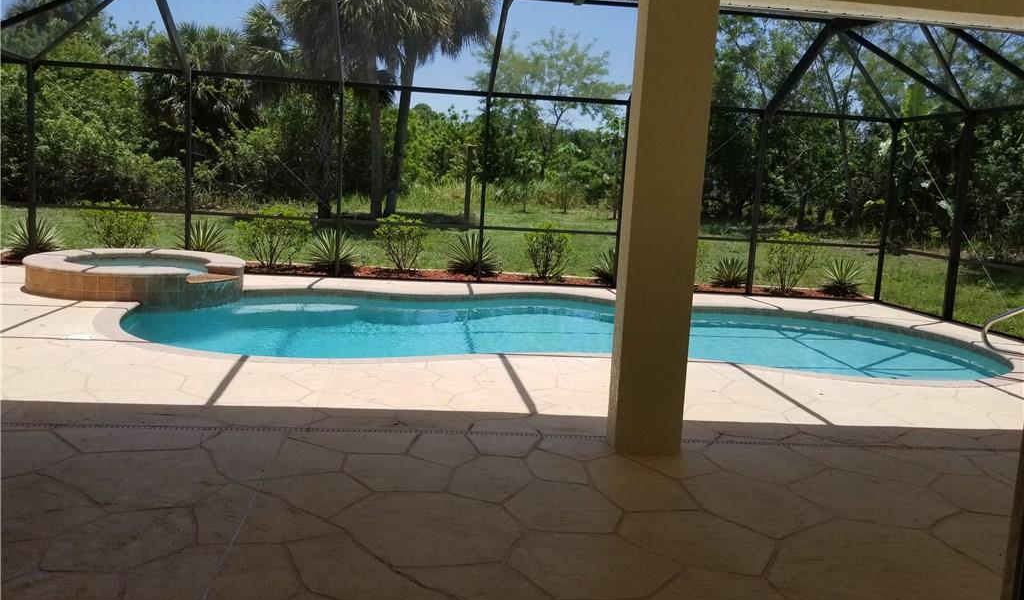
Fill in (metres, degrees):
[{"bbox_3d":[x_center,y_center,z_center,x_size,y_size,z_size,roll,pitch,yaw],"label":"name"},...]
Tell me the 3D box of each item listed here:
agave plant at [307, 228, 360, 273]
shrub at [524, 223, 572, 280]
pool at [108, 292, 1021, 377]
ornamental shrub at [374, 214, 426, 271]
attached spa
[{"bbox_3d":[-3.011,-0.804,12.969,0.891,0.801,0.891,2,8,-7],"label":"agave plant"},{"bbox_3d":[0.676,-0.923,14.640,0.841,1.054,0.815,2,8,-6],"label":"shrub"},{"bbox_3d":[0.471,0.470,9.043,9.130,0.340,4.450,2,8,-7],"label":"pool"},{"bbox_3d":[-1.914,-0.917,13.176,0.880,1.090,0.880,2,8,-7],"label":"ornamental shrub"},{"bbox_3d":[-5.055,-0.324,10.472,2.720,0.470,2.720,6,8,19],"label":"attached spa"}]

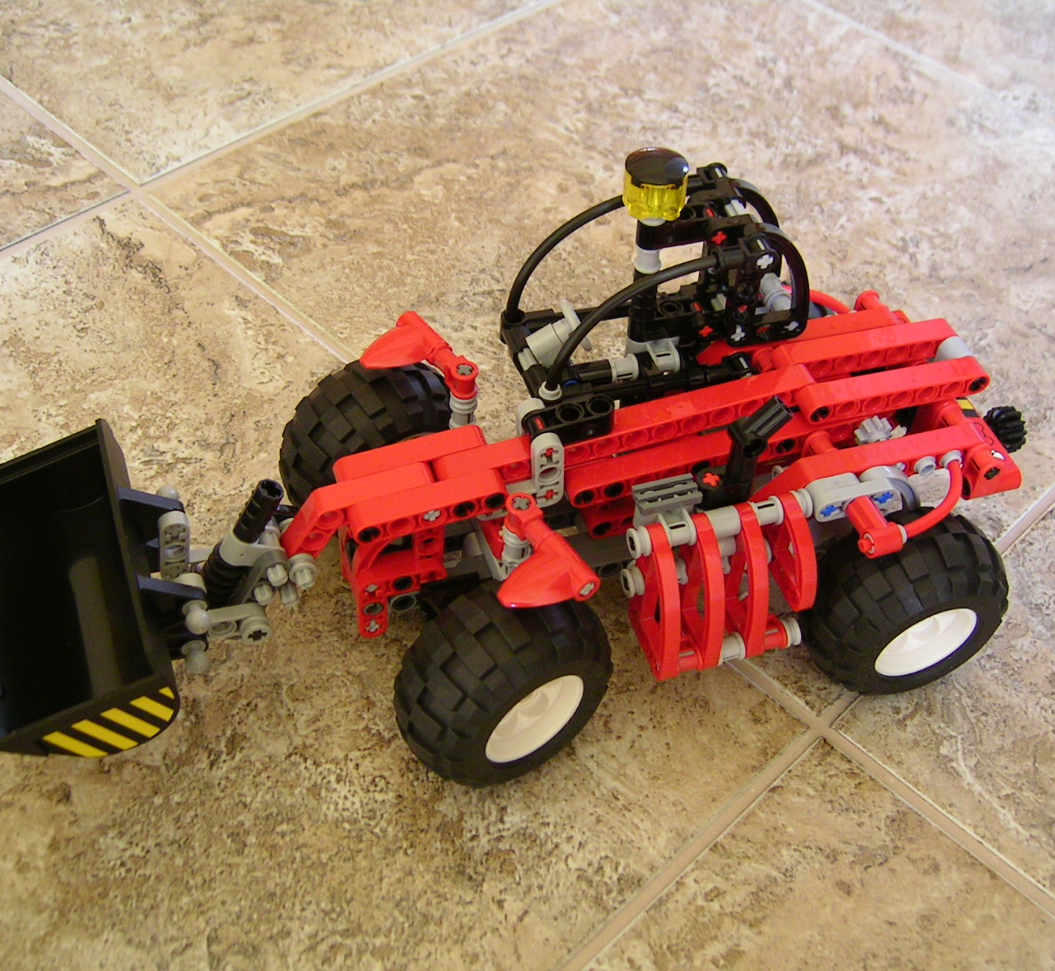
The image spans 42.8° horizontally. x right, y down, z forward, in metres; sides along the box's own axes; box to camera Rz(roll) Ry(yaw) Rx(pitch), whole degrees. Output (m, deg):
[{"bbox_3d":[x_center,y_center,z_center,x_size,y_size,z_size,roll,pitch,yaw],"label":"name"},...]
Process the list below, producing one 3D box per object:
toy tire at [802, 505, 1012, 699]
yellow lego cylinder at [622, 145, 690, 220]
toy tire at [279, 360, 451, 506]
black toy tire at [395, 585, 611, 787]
[{"bbox_3d":[0.102,0.032,0.368,0.056,0.056,0.030,-12,50,-15],"label":"toy tire"},{"bbox_3d":[0.032,-0.075,0.336,0.016,0.012,0.016,2,48,-3],"label":"yellow lego cylinder"},{"bbox_3d":[-0.045,-0.010,0.395,0.056,0.056,0.030,-28,56,-27],"label":"toy tire"},{"bbox_3d":[-0.006,0.050,0.343,0.056,0.056,0.030,-26,55,-25],"label":"black toy tire"}]

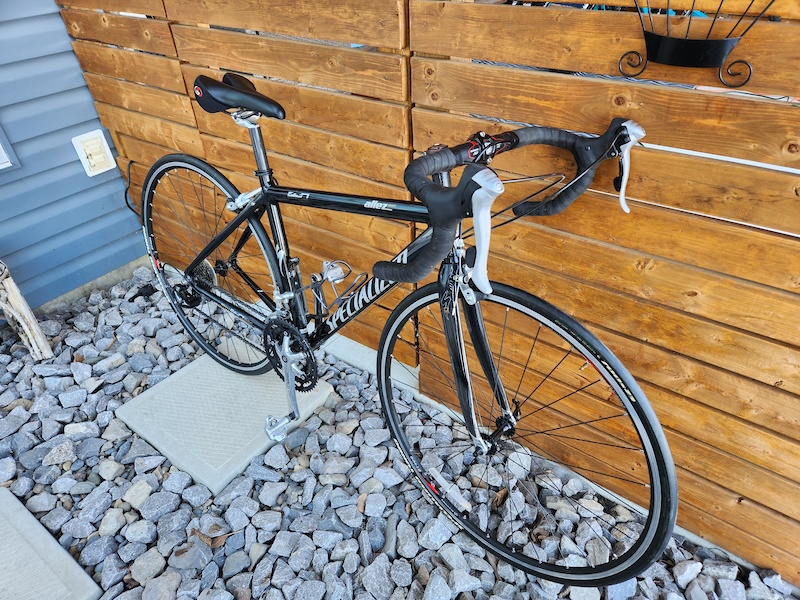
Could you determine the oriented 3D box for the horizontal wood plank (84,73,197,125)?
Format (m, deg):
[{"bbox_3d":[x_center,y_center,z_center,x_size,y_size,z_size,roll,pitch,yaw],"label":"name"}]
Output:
[{"bbox_3d":[-0.883,-0.686,1.806,0.627,0.094,0.020,22,43,30],"label":"horizontal wood plank"}]

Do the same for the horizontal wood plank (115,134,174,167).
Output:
[{"bbox_3d":[-0.841,-0.510,1.910,0.549,0.095,0.020,22,43,30],"label":"horizontal wood plank"}]

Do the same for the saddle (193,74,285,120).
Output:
[{"bbox_3d":[-0.338,-0.438,1.165,0.270,0.083,0.146,25,37,29],"label":"saddle"}]

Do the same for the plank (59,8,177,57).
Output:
[{"bbox_3d":[-0.896,-0.853,1.688,0.626,0.090,0.020,22,43,30],"label":"plank"}]

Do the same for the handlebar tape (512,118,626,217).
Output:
[{"bbox_3d":[0.273,-0.220,0.962,0.187,0.227,0.132,28,38,35],"label":"handlebar tape"}]

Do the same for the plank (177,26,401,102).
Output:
[{"bbox_3d":[-0.313,-0.608,1.337,0.807,0.089,0.020,22,43,30],"label":"plank"}]

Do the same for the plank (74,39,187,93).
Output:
[{"bbox_3d":[-0.890,-0.769,1.748,0.626,0.094,0.020,22,43,30],"label":"plank"}]

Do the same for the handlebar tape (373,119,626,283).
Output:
[{"bbox_3d":[0.167,-0.167,0.861,0.187,0.227,0.441,28,38,35],"label":"handlebar tape"}]

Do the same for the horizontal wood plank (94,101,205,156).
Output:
[{"bbox_3d":[-0.877,-0.603,1.865,0.619,0.095,0.020,22,43,30],"label":"horizontal wood plank"}]

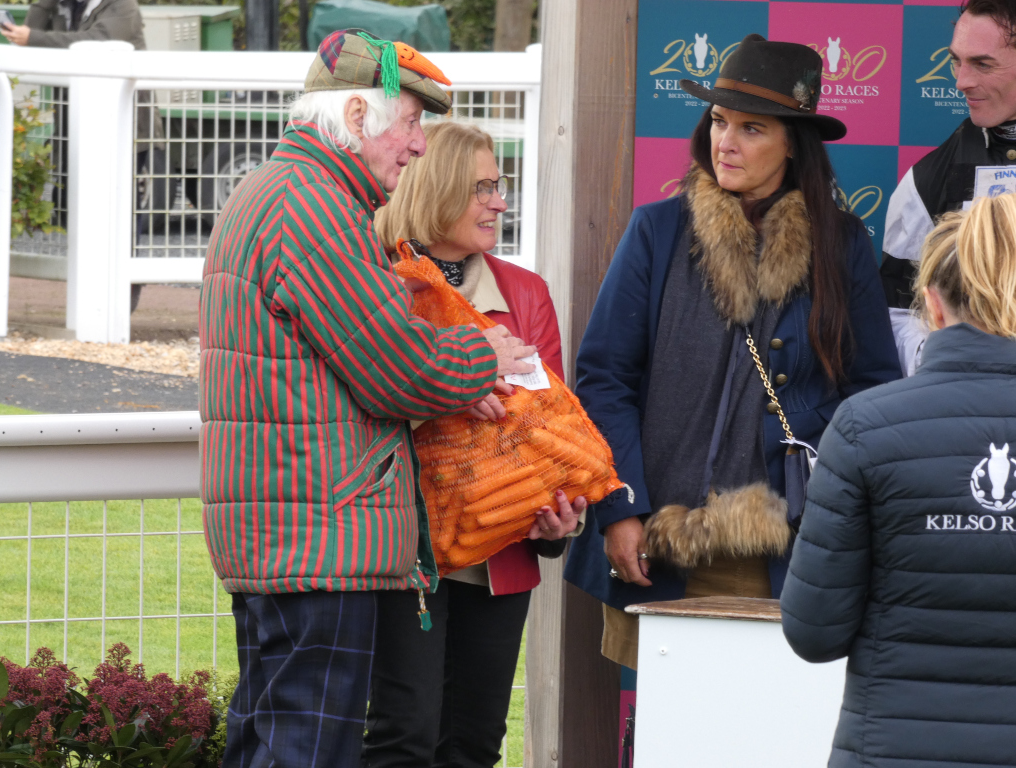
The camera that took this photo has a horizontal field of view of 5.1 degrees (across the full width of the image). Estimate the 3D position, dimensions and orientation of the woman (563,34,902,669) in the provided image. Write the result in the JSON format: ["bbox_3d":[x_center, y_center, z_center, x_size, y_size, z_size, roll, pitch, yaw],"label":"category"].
[{"bbox_3d":[0.390,0.250,19.800,0.580,1.720,0.400,1,3,-4],"label":"woman"}]

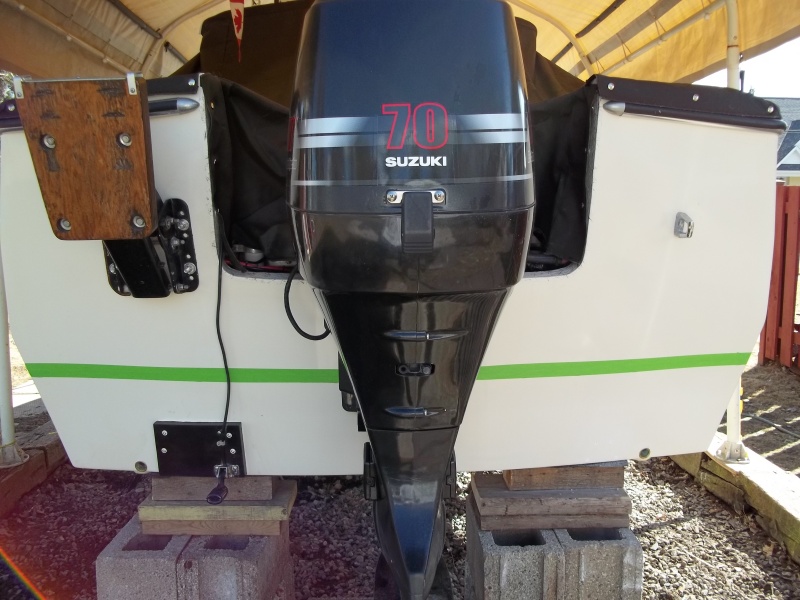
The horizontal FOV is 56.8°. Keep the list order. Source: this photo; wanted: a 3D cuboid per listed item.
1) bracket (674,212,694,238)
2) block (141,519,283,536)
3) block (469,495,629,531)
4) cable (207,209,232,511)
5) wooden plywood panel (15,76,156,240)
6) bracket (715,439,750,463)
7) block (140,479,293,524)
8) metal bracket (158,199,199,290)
[{"bbox_3d":[0.699,-0.181,1.816,0.038,0.058,0.030,-4,17,-8],"label":"bracket"},{"bbox_3d":[-0.501,0.598,2.081,0.367,0.038,0.235,-1,4,0],"label":"block"},{"bbox_3d":[0.406,0.582,2.076,0.391,0.038,0.235,-1,4,-2],"label":"block"},{"bbox_3d":[-0.458,0.141,1.875,0.055,0.760,0.060,2,11,0],"label":"cable"},{"bbox_3d":[-0.649,-0.295,1.551,0.250,0.330,0.045,-1,18,0],"label":"wooden plywood panel"},{"bbox_3d":[1.387,0.627,3.080,0.105,0.082,0.105,-1,4,0],"label":"bracket"},{"bbox_3d":[-0.495,0.559,2.081,0.395,0.038,0.235,-1,4,0],"label":"block"},{"bbox_3d":[-0.533,-0.126,1.786,0.050,0.228,0.075,1,17,7],"label":"metal bracket"}]

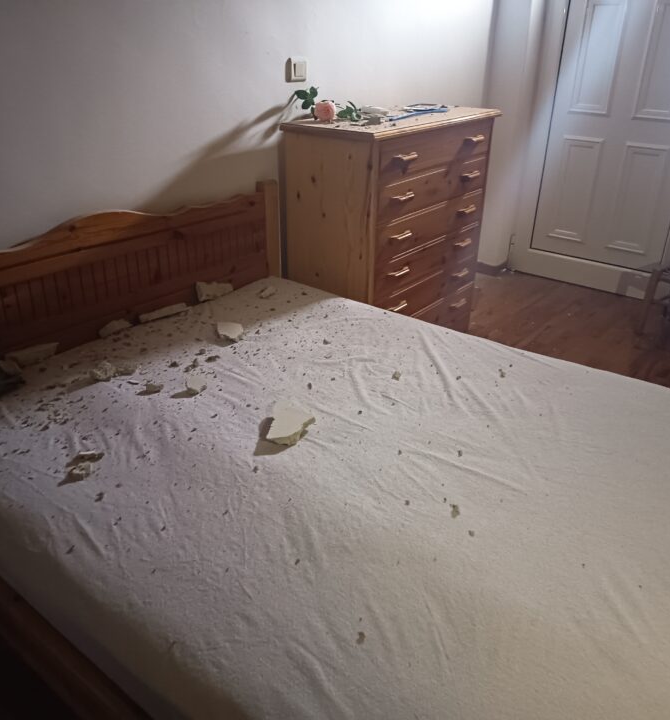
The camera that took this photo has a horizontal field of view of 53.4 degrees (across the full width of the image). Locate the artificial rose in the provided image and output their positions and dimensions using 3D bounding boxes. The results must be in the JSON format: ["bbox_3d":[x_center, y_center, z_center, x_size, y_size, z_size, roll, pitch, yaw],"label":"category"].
[{"bbox_3d":[-0.037,-0.977,2.618,0.082,0.076,0.075,-4,27,-10],"label":"artificial rose"}]

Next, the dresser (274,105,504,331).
[{"bbox_3d":[0.273,-0.539,3.020,0.428,1.062,1.014,20,32,33],"label":"dresser"}]

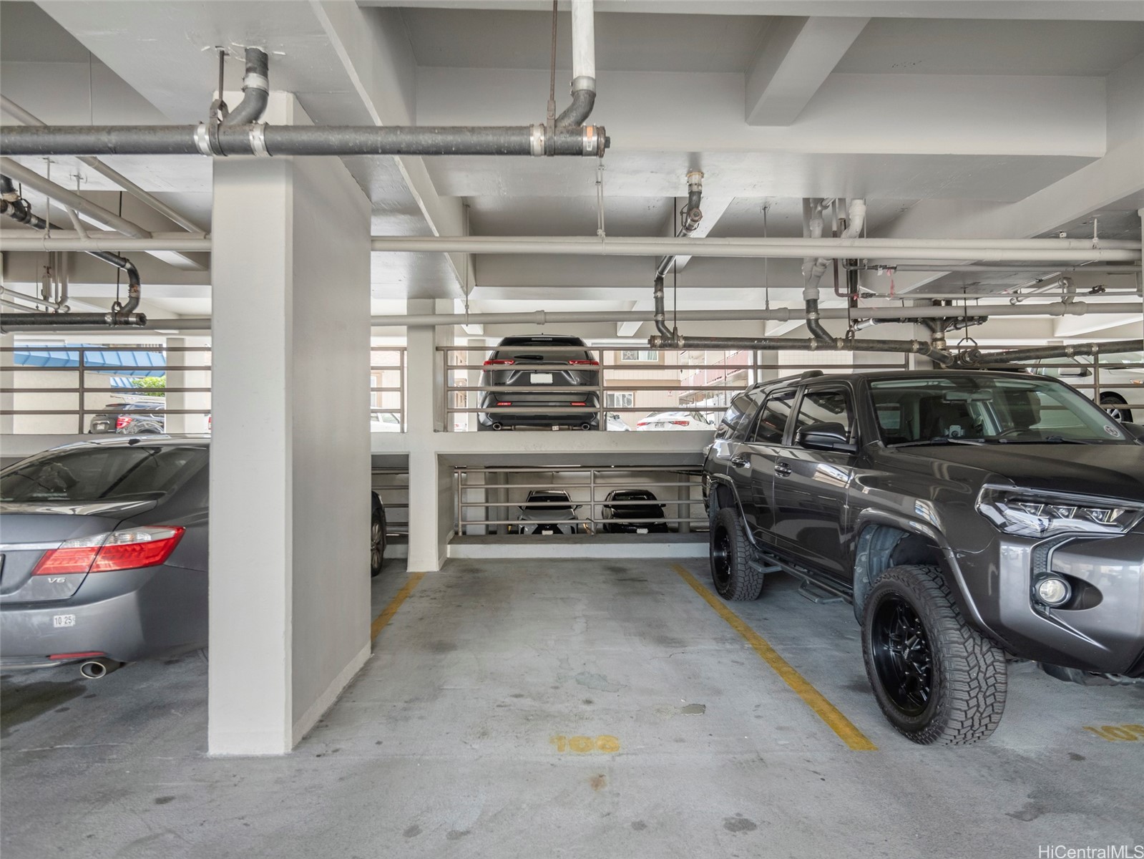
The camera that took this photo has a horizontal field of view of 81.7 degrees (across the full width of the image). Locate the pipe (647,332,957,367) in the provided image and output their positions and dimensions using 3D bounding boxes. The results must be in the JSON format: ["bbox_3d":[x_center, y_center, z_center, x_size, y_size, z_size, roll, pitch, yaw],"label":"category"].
[{"bbox_3d":[2.285,-0.817,6.569,3.103,0.250,0.372,0,-1,-2],"label":"pipe"}]

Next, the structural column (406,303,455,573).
[{"bbox_3d":[-1.670,0.063,7.937,0.329,3.010,1.273,0,-1,-2],"label":"structural column"}]

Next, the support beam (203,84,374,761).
[{"bbox_3d":[-1.508,-0.033,3.748,0.369,3.062,1.366,0,-1,-2],"label":"support beam"}]

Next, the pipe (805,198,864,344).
[{"bbox_3d":[2.523,-1.546,6.417,0.458,1.430,0.486,0,-1,-2],"label":"pipe"}]

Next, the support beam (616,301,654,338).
[{"bbox_3d":[1.085,-2.009,10.764,0.307,0.379,3.933,0,-1,-2],"label":"support beam"}]

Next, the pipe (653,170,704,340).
[{"bbox_3d":[0.876,-1.351,5.588,0.200,0.937,1.916,0,-1,-2],"label":"pipe"}]

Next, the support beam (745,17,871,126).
[{"bbox_3d":[1.357,-2.241,3.758,0.319,0.379,1.459,0,-1,-2],"label":"support beam"}]

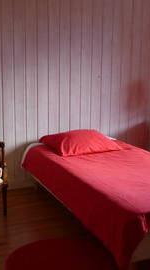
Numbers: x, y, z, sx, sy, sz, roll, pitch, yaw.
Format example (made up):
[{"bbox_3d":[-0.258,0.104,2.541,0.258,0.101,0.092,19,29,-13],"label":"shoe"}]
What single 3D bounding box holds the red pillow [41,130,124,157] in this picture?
[{"bbox_3d":[0.060,0.065,4.029,0.663,0.148,0.514,-4,12,-25],"label":"red pillow"}]

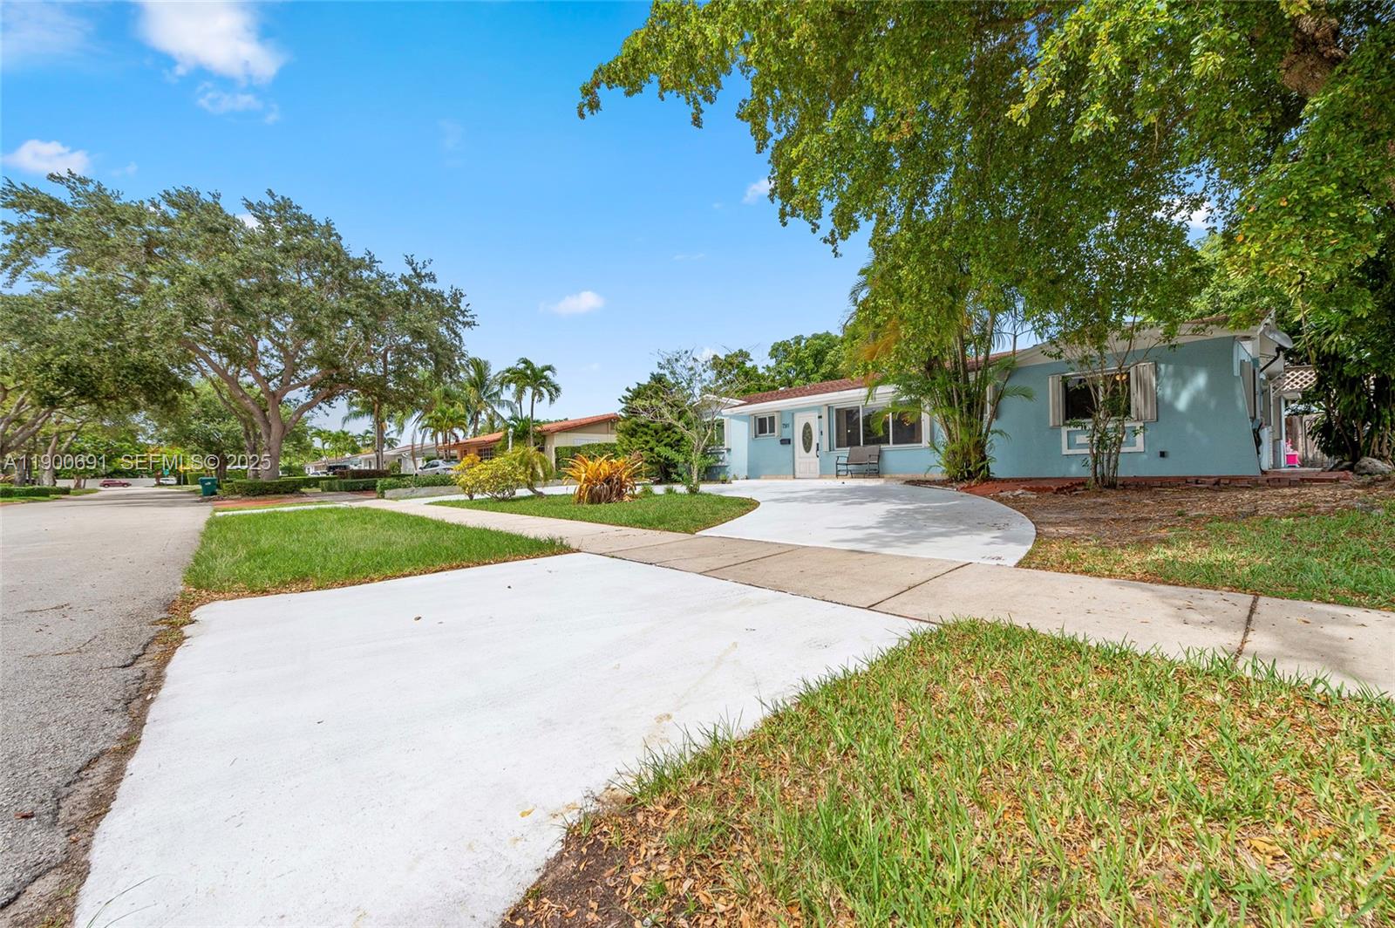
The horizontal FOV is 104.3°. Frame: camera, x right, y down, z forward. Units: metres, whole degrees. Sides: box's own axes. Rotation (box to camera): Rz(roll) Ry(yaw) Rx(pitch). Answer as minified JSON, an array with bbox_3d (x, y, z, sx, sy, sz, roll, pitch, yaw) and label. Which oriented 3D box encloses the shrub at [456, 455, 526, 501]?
[{"bbox_3d":[-5.525,0.371,14.500,1.850,1.210,1.500,0,-1,-21],"label":"shrub"}]

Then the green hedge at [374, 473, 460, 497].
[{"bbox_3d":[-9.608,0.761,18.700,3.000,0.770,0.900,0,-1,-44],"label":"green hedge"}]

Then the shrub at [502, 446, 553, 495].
[{"bbox_3d":[-4.753,0.191,15.200,1.420,1.420,1.400,0,-1,-17],"label":"shrub"}]

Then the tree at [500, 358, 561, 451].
[{"bbox_3d":[-7.655,-1.907,24.800,2.800,5.960,2.700,0,-1,-17],"label":"tree"}]

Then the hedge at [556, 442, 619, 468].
[{"bbox_3d":[-4.966,-0.088,24.441,3.800,1.650,1.000,0,-1,-41],"label":"hedge"}]

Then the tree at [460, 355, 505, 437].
[{"bbox_3d":[-16.118,-3.286,41.000,4.200,9.580,4.200,0,-1,-21],"label":"tree"}]

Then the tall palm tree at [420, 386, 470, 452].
[{"bbox_3d":[-15.362,-1.758,33.000,3.100,6.040,3.000,0,-1,-25],"label":"tall palm tree"}]

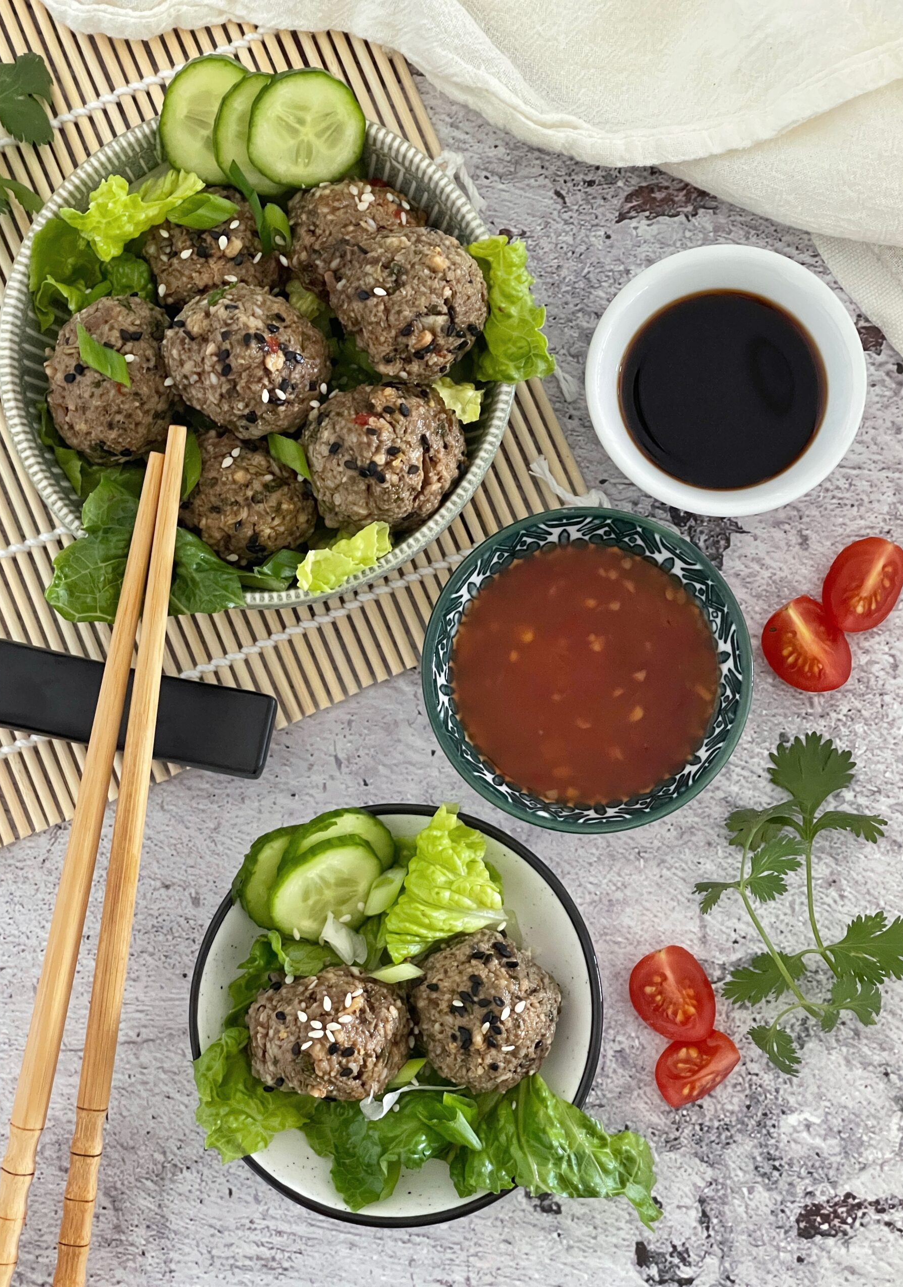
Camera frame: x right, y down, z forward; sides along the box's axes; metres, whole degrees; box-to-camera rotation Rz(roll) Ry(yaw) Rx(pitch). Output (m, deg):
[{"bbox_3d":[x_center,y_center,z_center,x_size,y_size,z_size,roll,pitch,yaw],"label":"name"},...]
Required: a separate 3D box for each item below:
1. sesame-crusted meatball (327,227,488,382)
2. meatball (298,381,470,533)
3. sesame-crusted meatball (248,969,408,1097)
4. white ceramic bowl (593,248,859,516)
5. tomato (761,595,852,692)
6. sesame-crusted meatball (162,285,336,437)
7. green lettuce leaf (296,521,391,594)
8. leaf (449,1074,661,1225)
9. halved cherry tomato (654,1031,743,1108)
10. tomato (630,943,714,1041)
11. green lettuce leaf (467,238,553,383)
[{"bbox_3d":[-0.011,-0.085,0.598,0.040,0.037,0.038,0,80,1],"label":"sesame-crusted meatball"},{"bbox_3d":[-0.017,-0.047,0.598,0.040,0.036,0.037,0,80,1],"label":"meatball"},{"bbox_3d":[-0.030,0.095,0.577,0.040,0.033,0.033,0,80,1],"label":"sesame-crusted meatball"},{"bbox_3d":[0.070,-0.065,0.615,0.071,0.030,0.071,0,80,1],"label":"white ceramic bowl"},{"bbox_3d":[0.092,0.000,0.611,0.021,0.013,0.025,-30,80,-4],"label":"tomato"},{"bbox_3d":[-0.052,-0.072,0.606,0.042,0.039,0.040,0,81,1],"label":"sesame-crusted meatball"},{"bbox_3d":[-0.027,-0.021,0.585,0.025,0.012,0.013,-33,81,-5],"label":"green lettuce leaf"},{"bbox_3d":[0.027,0.130,0.613,0.057,0.023,0.039,8,81,3],"label":"leaf"},{"bbox_3d":[0.061,0.105,0.592,0.022,0.013,0.018,-38,81,-5],"label":"halved cherry tomato"},{"bbox_3d":[0.058,0.092,0.626,0.021,0.013,0.025,-26,81,-3],"label":"tomato"},{"bbox_3d":[0.015,-0.086,0.609,0.027,0.026,0.039,-7,81,0],"label":"green lettuce leaf"}]

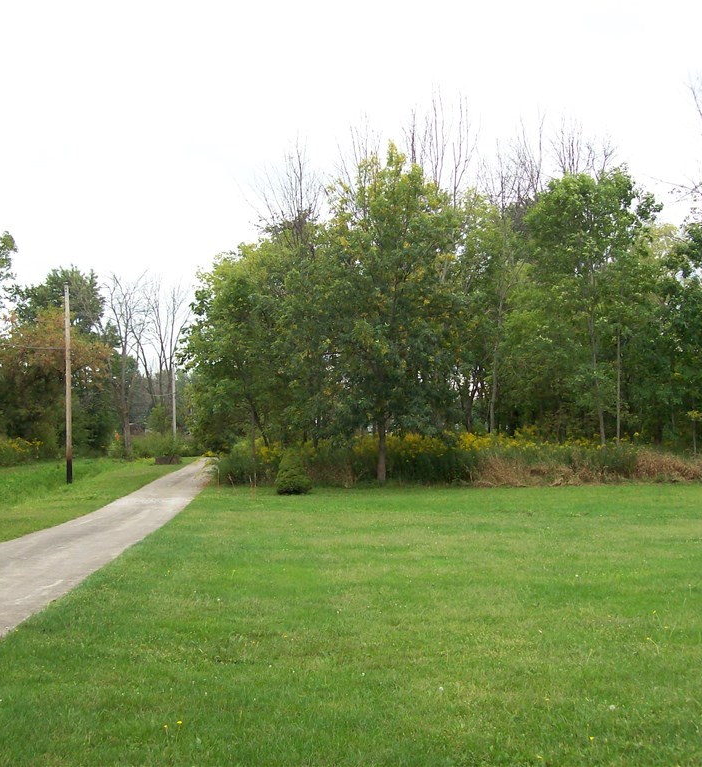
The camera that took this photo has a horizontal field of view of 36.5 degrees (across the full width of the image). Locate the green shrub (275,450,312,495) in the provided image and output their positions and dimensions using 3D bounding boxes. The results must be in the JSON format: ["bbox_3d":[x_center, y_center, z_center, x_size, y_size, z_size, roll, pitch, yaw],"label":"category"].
[{"bbox_3d":[-2.033,3.059,37.538,1.250,1.530,1.250,-1,-3,0],"label":"green shrub"}]

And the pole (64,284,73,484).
[{"bbox_3d":[-11.304,0.017,42.700,0.240,8.000,0.240,-1,-3,0],"label":"pole"}]

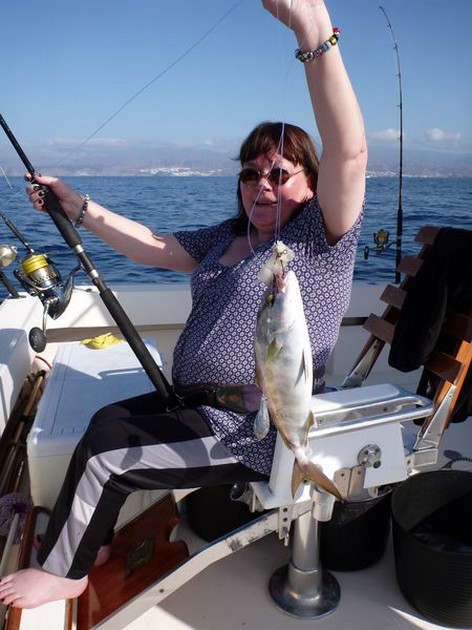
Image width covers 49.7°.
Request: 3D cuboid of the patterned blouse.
[{"bbox_3d":[0.075,0.051,1.331,0.470,0.680,0.360,13,20,40],"label":"patterned blouse"}]

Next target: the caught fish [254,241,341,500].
[{"bbox_3d":[0.111,0.127,0.947,0.130,0.480,0.080,5,19,35],"label":"caught fish"}]

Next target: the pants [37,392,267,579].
[{"bbox_3d":[-0.180,0.371,1.429,0.710,0.470,0.420,-6,16,-20],"label":"pants"}]

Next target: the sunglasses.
[{"bbox_3d":[0.098,-0.337,1.204,0.135,0.042,0.140,8,25,26],"label":"sunglasses"}]

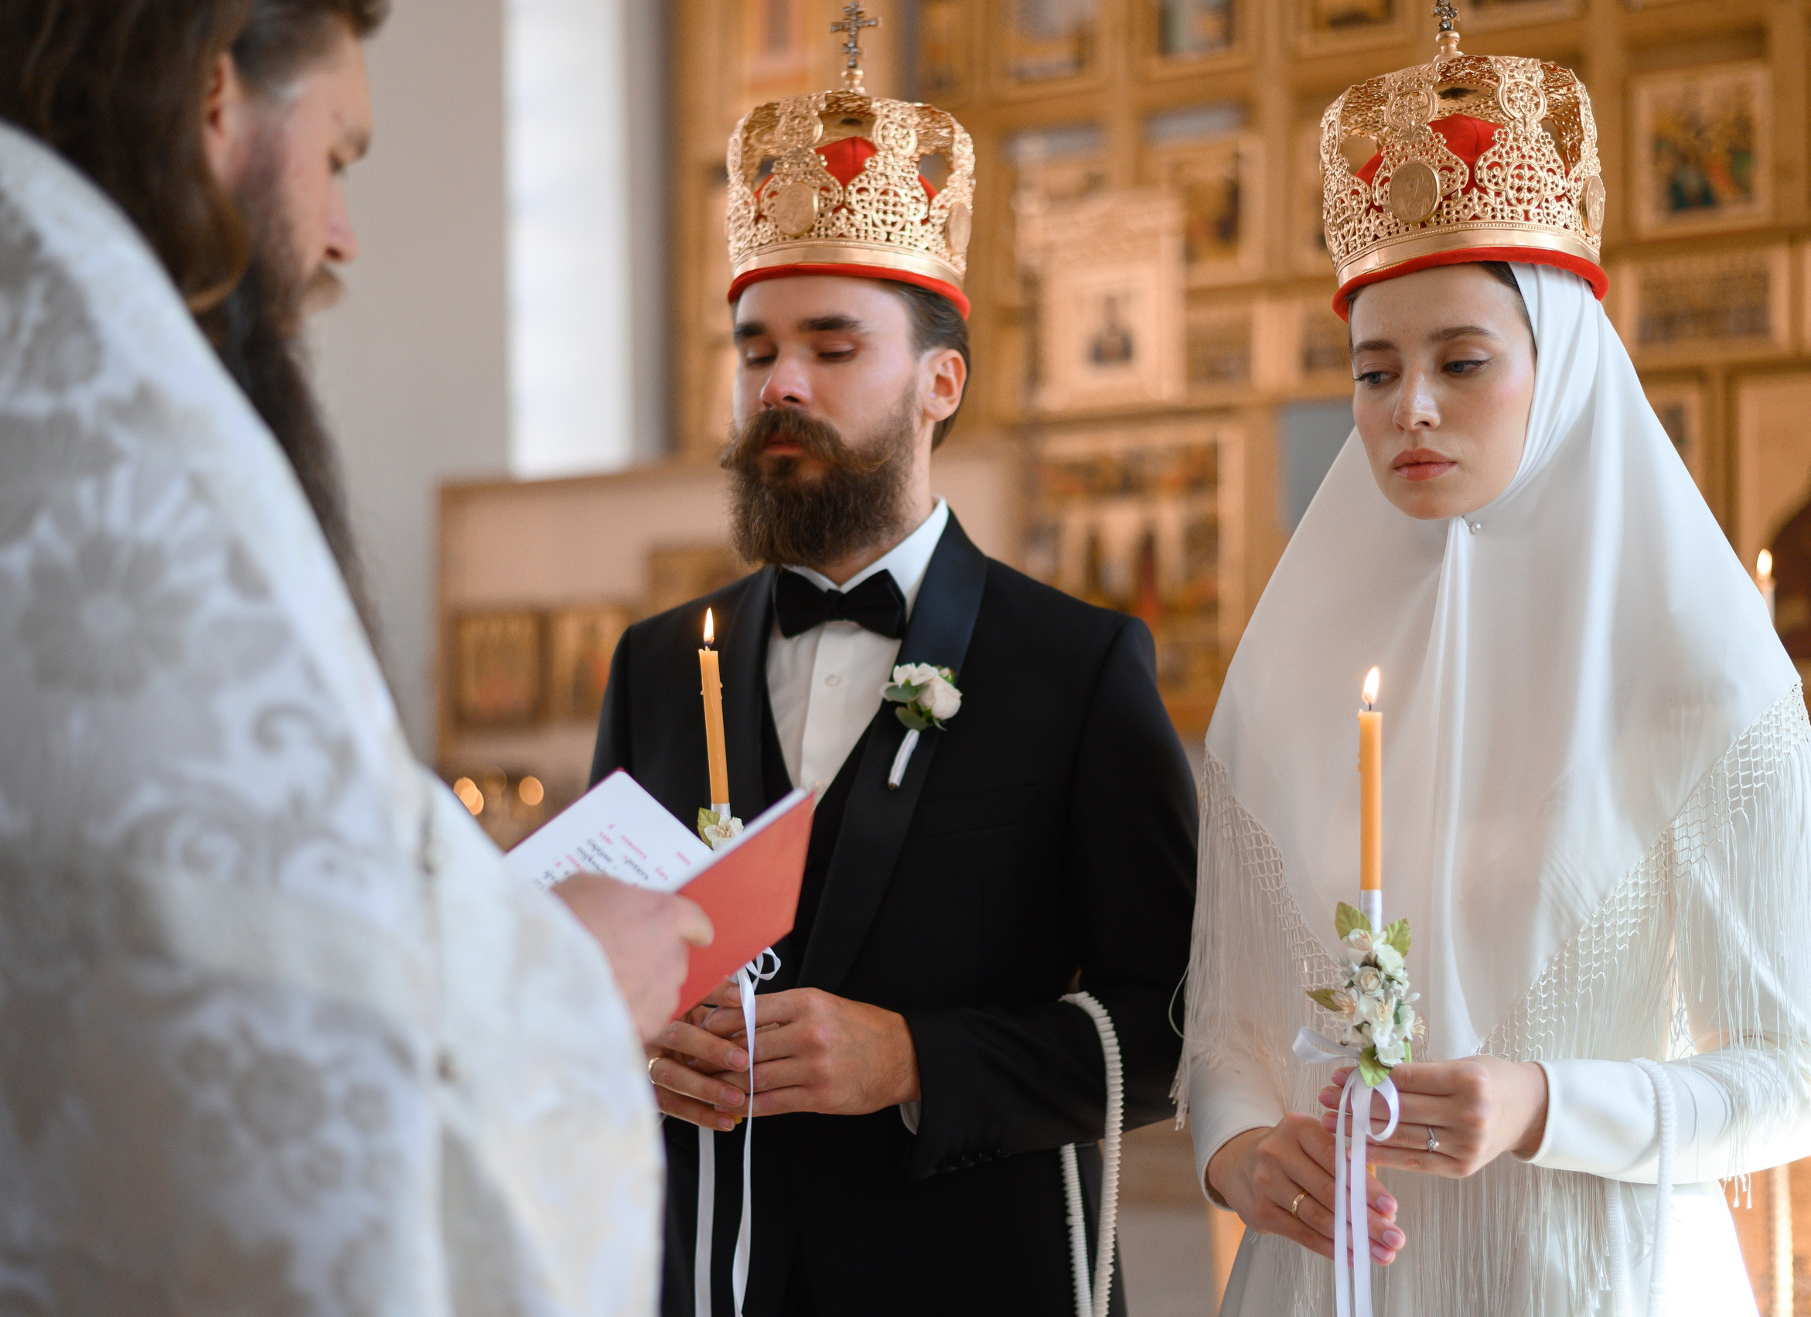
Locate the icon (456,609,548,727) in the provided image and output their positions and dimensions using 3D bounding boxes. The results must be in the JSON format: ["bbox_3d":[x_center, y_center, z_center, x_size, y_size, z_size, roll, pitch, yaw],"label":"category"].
[{"bbox_3d":[-0.944,0.023,6.400,0.240,0.275,0.030,-2,-3,26],"label":"icon"}]

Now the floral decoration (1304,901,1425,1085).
[{"bbox_3d":[0.296,0.217,1.770,0.074,0.118,0.060,-1,-3,14],"label":"floral decoration"}]

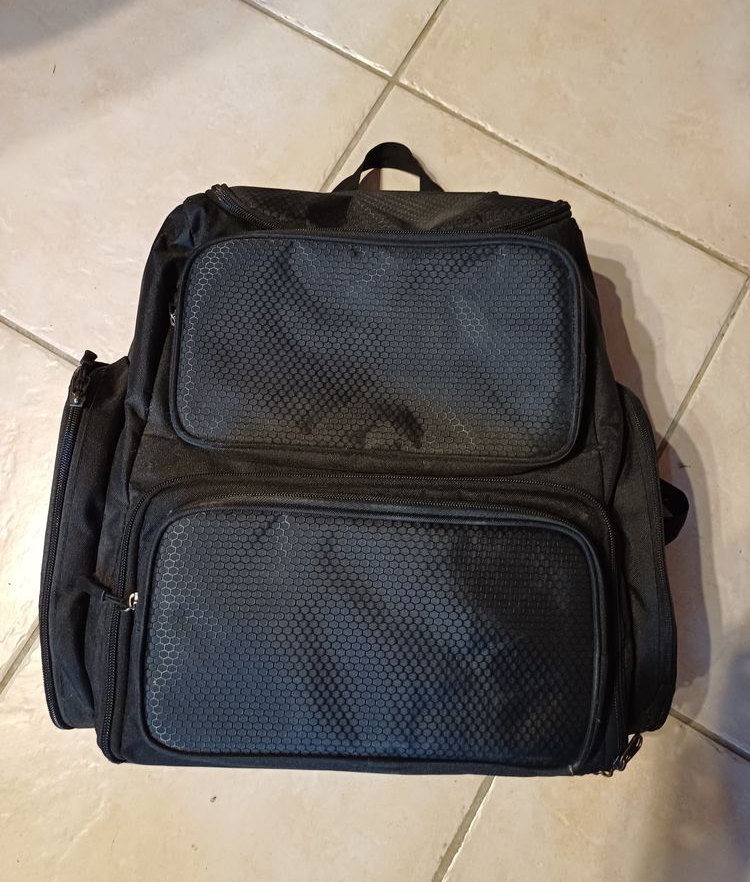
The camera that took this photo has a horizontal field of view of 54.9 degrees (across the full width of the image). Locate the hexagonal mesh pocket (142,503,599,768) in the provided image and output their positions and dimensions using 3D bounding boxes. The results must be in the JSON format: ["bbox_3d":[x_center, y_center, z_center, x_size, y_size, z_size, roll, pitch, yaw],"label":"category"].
[{"bbox_3d":[-0.006,0.101,0.392,0.252,0.038,0.139,2,81,-1],"label":"hexagonal mesh pocket"}]

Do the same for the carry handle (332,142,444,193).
[{"bbox_3d":[0.011,-0.209,0.552,0.085,0.020,0.047,2,80,-1],"label":"carry handle"}]

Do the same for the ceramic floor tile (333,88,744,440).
[{"bbox_3d":[0.075,-0.075,0.574,0.331,0.010,0.331,30,81,4],"label":"ceramic floor tile"}]

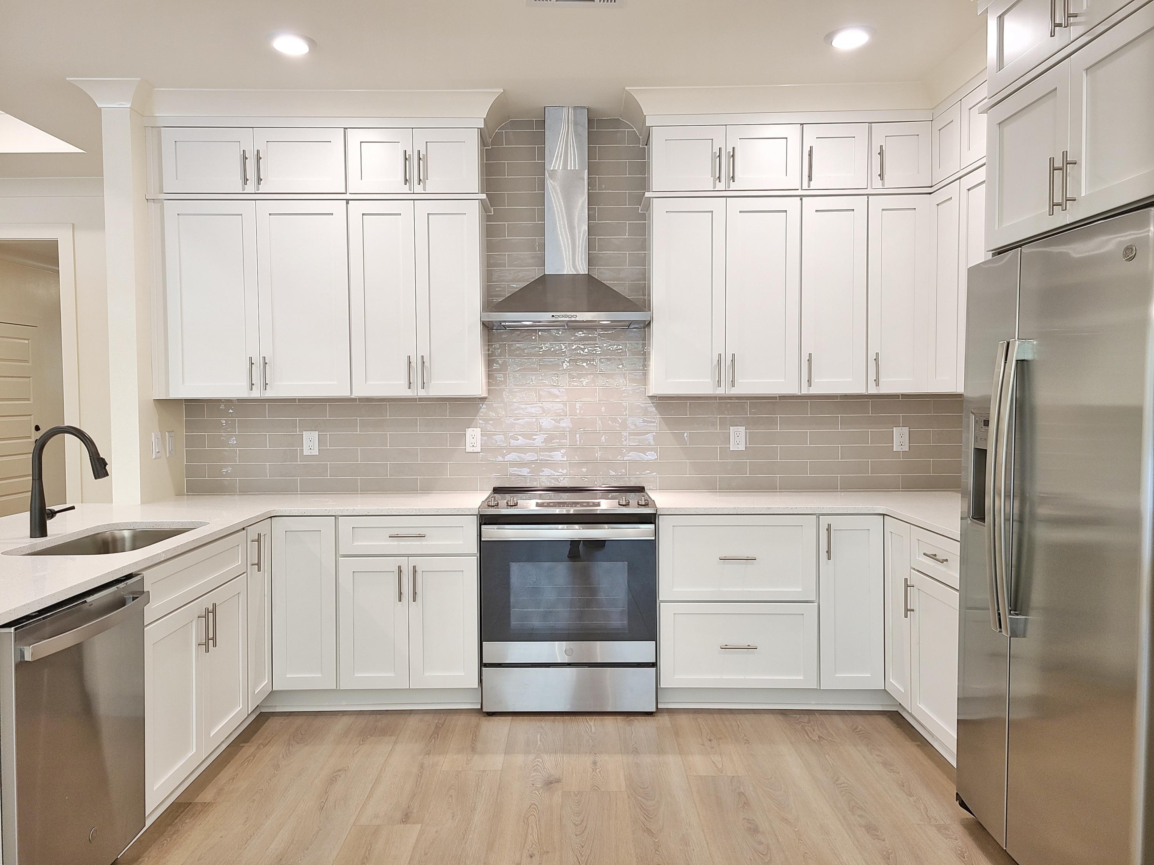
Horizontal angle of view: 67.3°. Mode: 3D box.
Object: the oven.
[{"bbox_3d":[-0.032,0.761,4.014,0.759,0.935,0.665,0,2,0],"label":"oven"}]

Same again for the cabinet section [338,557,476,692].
[{"bbox_3d":[-0.725,0.816,4.068,0.605,0.583,0.610,0,3,0],"label":"cabinet section"}]

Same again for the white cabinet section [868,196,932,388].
[{"bbox_3d":[1.481,-0.637,4.139,0.281,0.904,0.315,0,3,0],"label":"white cabinet section"}]

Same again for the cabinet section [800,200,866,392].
[{"bbox_3d":[1.186,-0.637,4.151,0.308,0.908,0.330,0,3,0],"label":"cabinet section"}]

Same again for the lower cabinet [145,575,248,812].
[{"bbox_3d":[-1.602,0.861,3.044,0.580,0.587,0.826,0,2,0],"label":"lower cabinet"}]

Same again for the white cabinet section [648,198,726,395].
[{"bbox_3d":[0.520,-0.633,4.146,0.341,0.904,0.315,0,3,0],"label":"white cabinet section"}]

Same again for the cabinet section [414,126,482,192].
[{"bbox_3d":[-0.593,-1.256,4.130,0.309,0.302,0.330,0,3,0],"label":"cabinet section"}]

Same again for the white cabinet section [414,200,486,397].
[{"bbox_3d":[-0.587,-0.627,4.162,0.312,0.908,0.330,0,3,0],"label":"white cabinet section"}]

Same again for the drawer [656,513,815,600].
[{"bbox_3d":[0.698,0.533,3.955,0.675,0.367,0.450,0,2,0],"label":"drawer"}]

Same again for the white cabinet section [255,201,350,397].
[{"bbox_3d":[-1.259,-0.624,4.161,0.427,0.904,0.315,0,3,0],"label":"white cabinet section"}]

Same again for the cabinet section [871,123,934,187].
[{"bbox_3d":[1.480,-1.267,4.118,0.280,0.302,0.330,0,3,0],"label":"cabinet section"}]

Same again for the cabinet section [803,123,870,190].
[{"bbox_3d":[1.183,-1.265,4.119,0.315,0.302,0.330,0,3,0],"label":"cabinet section"}]

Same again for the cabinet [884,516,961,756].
[{"bbox_3d":[1.634,0.752,3.317,0.600,0.762,0.860,0,2,0],"label":"cabinet"}]

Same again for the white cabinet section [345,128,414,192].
[{"bbox_3d":[-0.896,-1.254,4.128,0.301,0.298,0.315,0,3,0],"label":"white cabinet section"}]

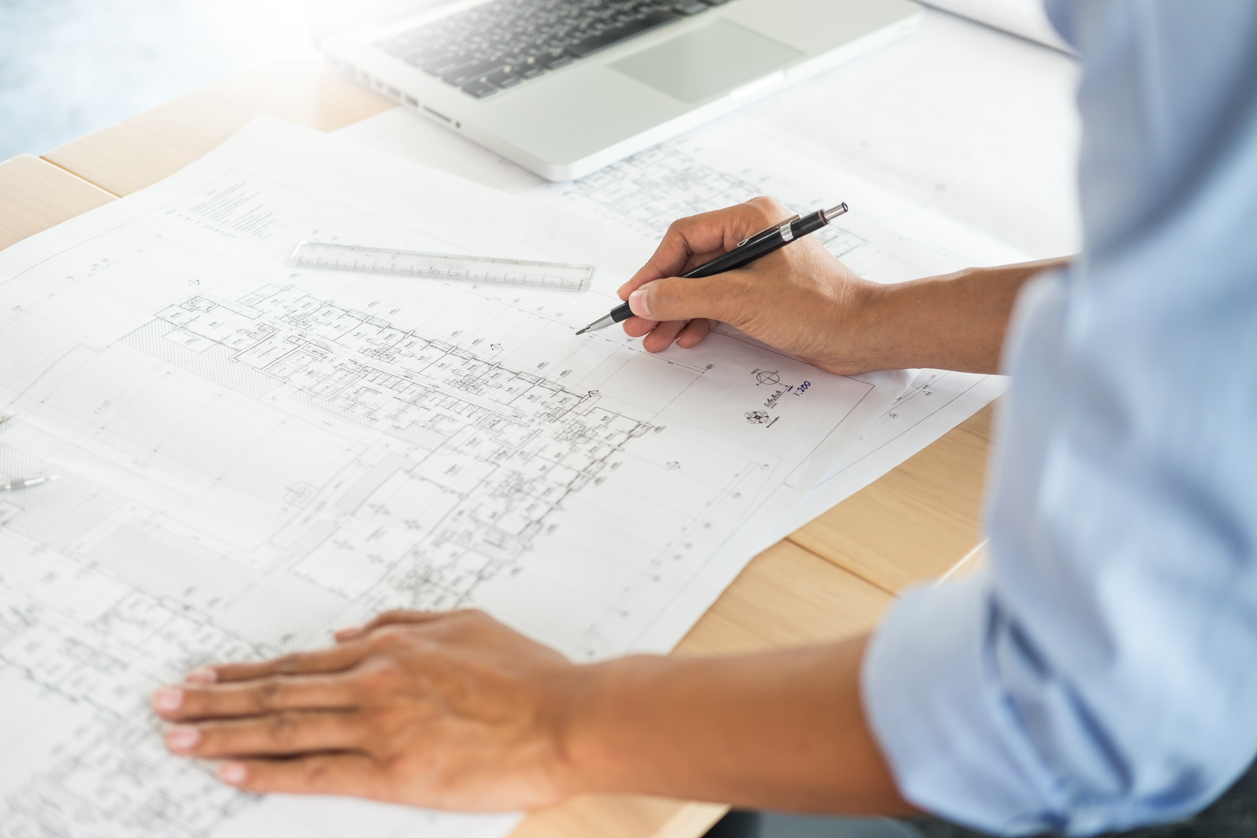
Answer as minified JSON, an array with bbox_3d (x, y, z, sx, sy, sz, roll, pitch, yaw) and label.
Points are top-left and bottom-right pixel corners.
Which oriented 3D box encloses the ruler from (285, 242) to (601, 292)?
[{"bbox_3d":[-0.098,-0.080,0.969,0.158,0.002,0.028,6,34,7],"label":"ruler"}]

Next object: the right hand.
[{"bbox_3d":[0.065,-0.075,0.904,0.134,0.071,0.090,8,35,11],"label":"right hand"}]

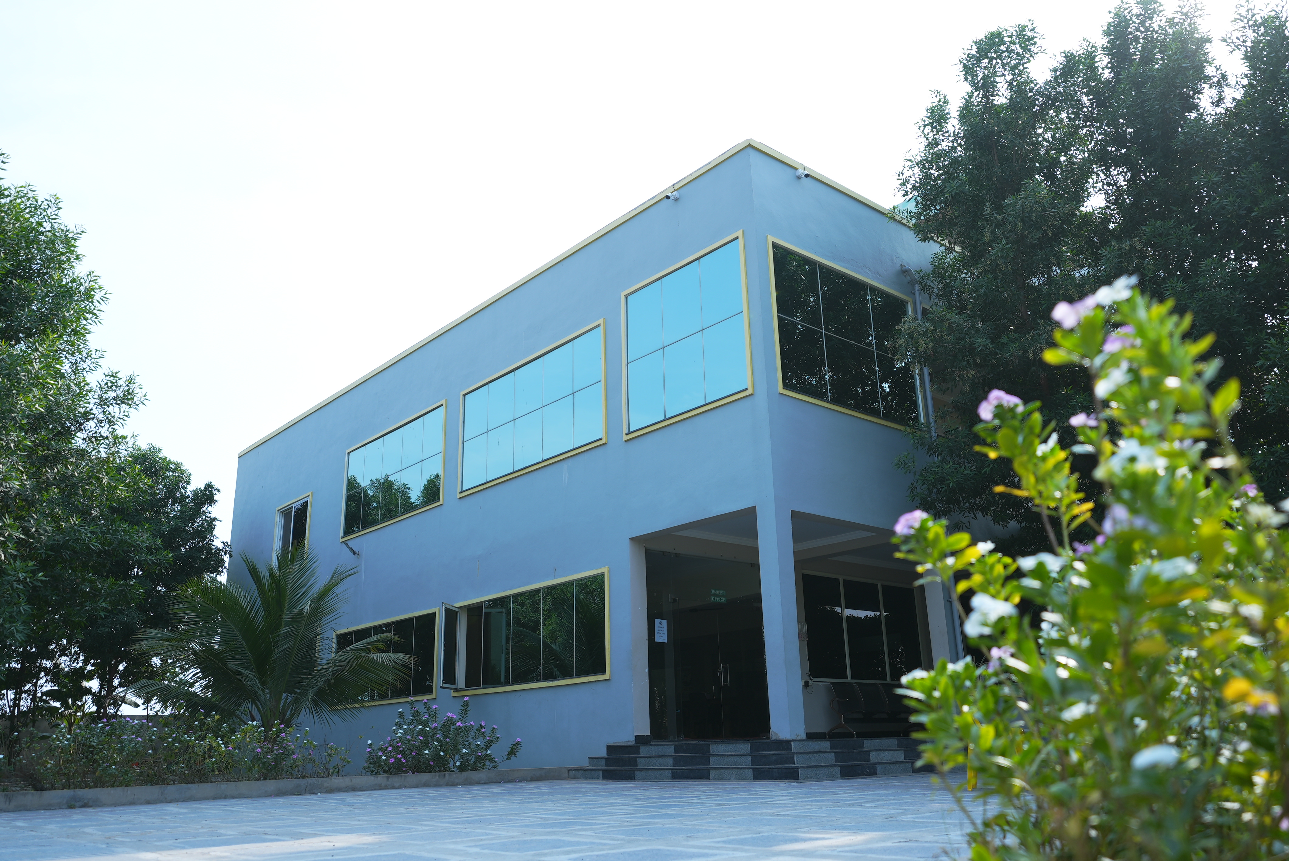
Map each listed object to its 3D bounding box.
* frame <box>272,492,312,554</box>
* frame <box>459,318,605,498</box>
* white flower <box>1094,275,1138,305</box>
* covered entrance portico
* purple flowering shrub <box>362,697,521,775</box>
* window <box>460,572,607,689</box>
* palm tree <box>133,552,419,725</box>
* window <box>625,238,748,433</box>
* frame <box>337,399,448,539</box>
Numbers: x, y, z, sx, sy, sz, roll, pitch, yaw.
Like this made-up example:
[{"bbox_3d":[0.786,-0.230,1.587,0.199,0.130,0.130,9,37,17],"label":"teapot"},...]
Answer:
[{"bbox_3d":[-7.949,2.364,22.590,0.140,1.598,1.978,13,-23,-39],"label":"frame"},{"bbox_3d":[-1.873,-0.240,16.082,0.080,1.788,3.878,13,-23,-39],"label":"frame"},{"bbox_3d":[0.470,-0.140,1.000,0.043,0.027,0.040,-10,-19,26],"label":"white flower"},{"bbox_3d":[1.999,2.721,13.312,3.470,2.660,2.620,13,-23,-39],"label":"covered entrance portico"},{"bbox_3d":[-2.385,3.587,11.792,1.750,0.920,1.300,2,-18,-11],"label":"purple flowering shrub"},{"bbox_3d":[-1.782,3.095,15.044,0.080,1.349,3.891,13,-23,-39],"label":"window"},{"bbox_3d":[-5.503,3.347,14.754,3.900,3.100,3.500,5,-18,-19],"label":"palm tree"},{"bbox_3d":[0.529,-1.219,13.478,0.080,2.089,2.266,13,-23,-39],"label":"window"},{"bbox_3d":[-4.895,0.874,19.346,0.130,1.945,4.087,13,-23,-39],"label":"frame"}]

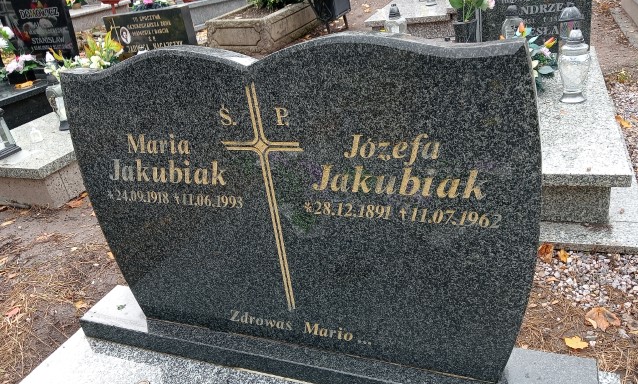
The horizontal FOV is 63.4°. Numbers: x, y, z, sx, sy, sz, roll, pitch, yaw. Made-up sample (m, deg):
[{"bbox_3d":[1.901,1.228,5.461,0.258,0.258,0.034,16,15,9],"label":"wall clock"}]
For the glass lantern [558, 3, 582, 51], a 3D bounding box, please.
[{"bbox_3d":[1.337,-0.858,2.741,0.140,0.290,0.140,3,29,23],"label":"glass lantern"}]

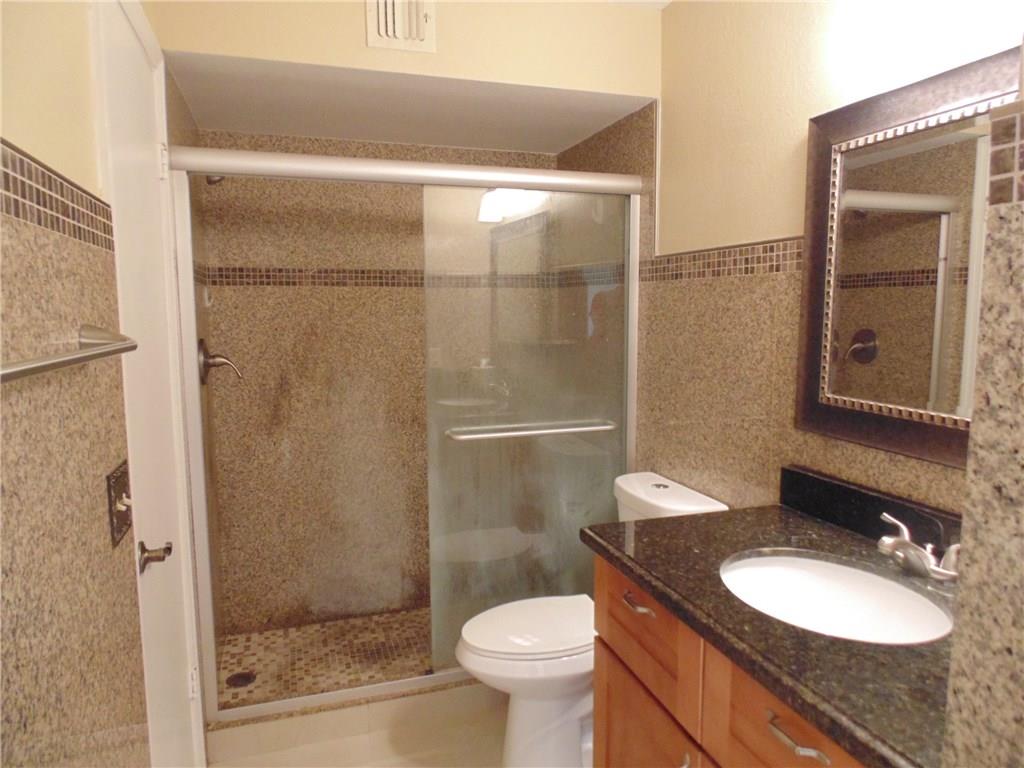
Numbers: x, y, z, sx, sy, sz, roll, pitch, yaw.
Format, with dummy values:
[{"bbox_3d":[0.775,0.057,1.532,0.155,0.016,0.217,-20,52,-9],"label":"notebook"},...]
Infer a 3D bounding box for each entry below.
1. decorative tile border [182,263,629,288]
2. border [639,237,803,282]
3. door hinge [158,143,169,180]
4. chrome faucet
[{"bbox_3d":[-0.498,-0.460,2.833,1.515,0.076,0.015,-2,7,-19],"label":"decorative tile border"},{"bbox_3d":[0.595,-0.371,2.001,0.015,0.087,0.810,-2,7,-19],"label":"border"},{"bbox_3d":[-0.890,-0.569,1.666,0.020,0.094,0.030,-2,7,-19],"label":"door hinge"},{"bbox_3d":[0.762,0.321,1.247,0.160,0.096,0.200,-2,7,-19],"label":"chrome faucet"}]

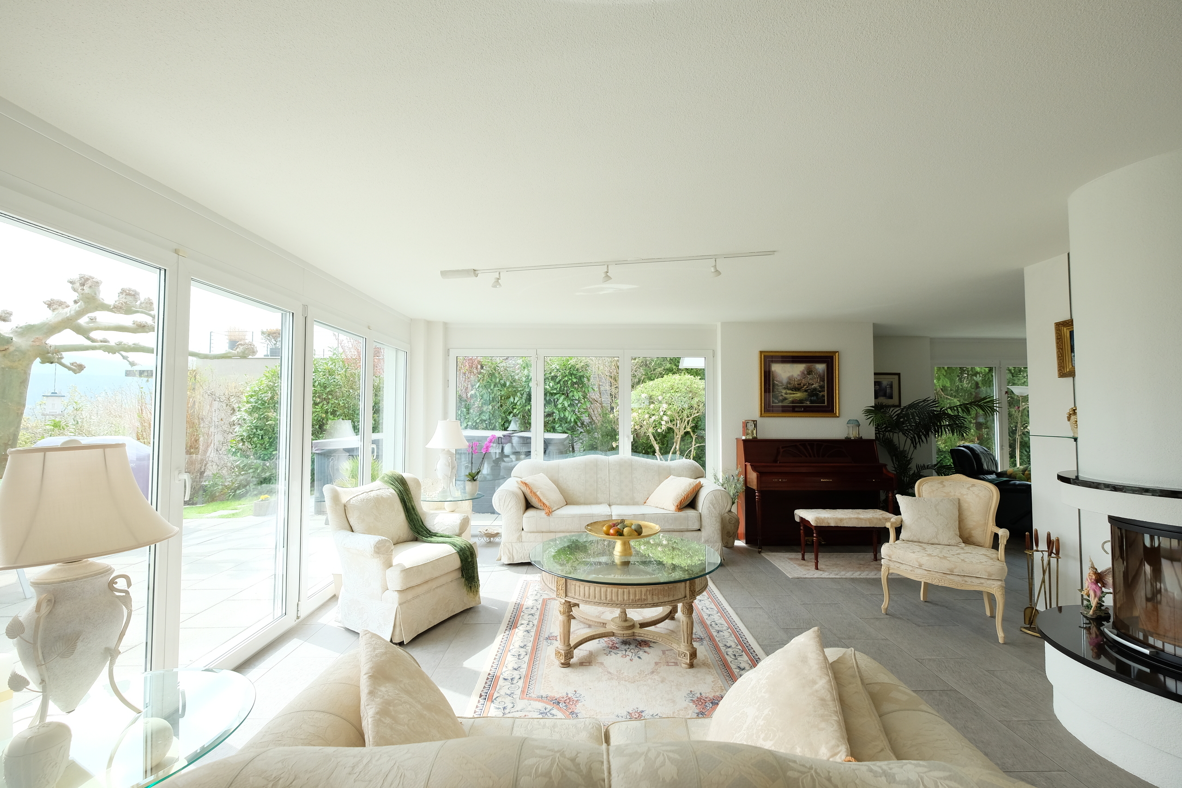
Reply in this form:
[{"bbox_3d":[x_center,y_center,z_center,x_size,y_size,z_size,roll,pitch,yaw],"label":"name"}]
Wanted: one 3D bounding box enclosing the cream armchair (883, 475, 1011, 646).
[{"bbox_3d":[2.447,1.040,3.395,0.680,0.935,0.640,-2,-3,45],"label":"cream armchair"}]

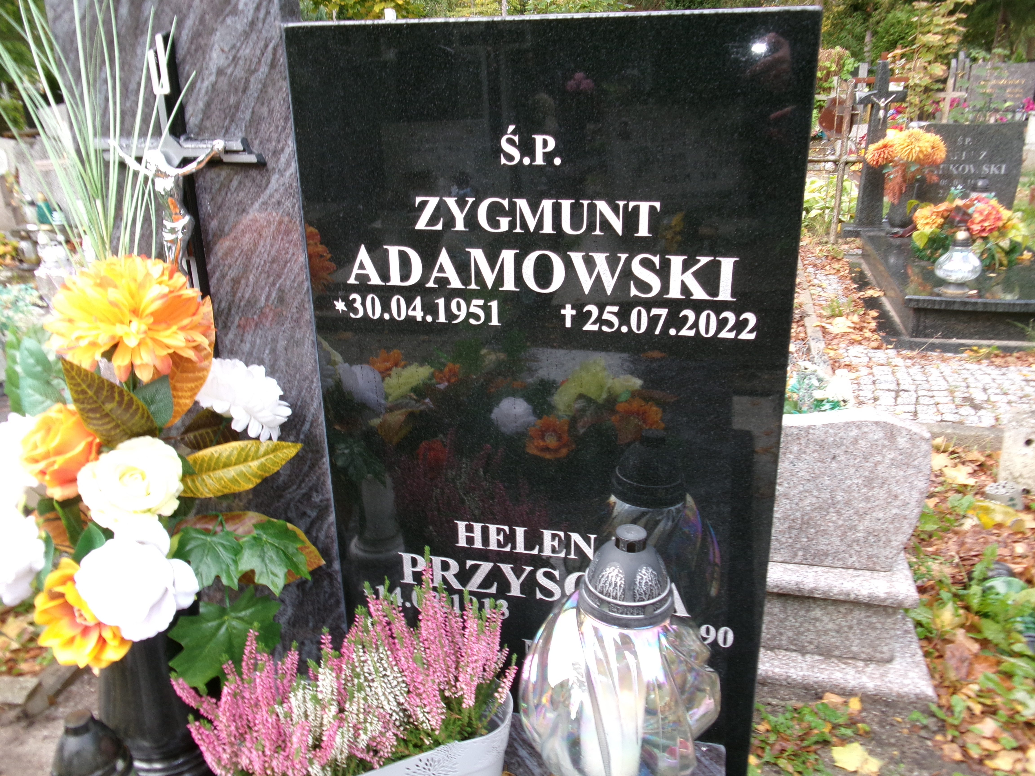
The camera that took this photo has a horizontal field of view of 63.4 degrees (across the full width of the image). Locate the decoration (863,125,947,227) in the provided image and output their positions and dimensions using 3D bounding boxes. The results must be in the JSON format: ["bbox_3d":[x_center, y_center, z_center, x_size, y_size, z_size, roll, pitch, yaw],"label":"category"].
[{"bbox_3d":[2.462,-1.315,5.292,0.470,0.600,0.360,4,20,15],"label":"decoration"}]

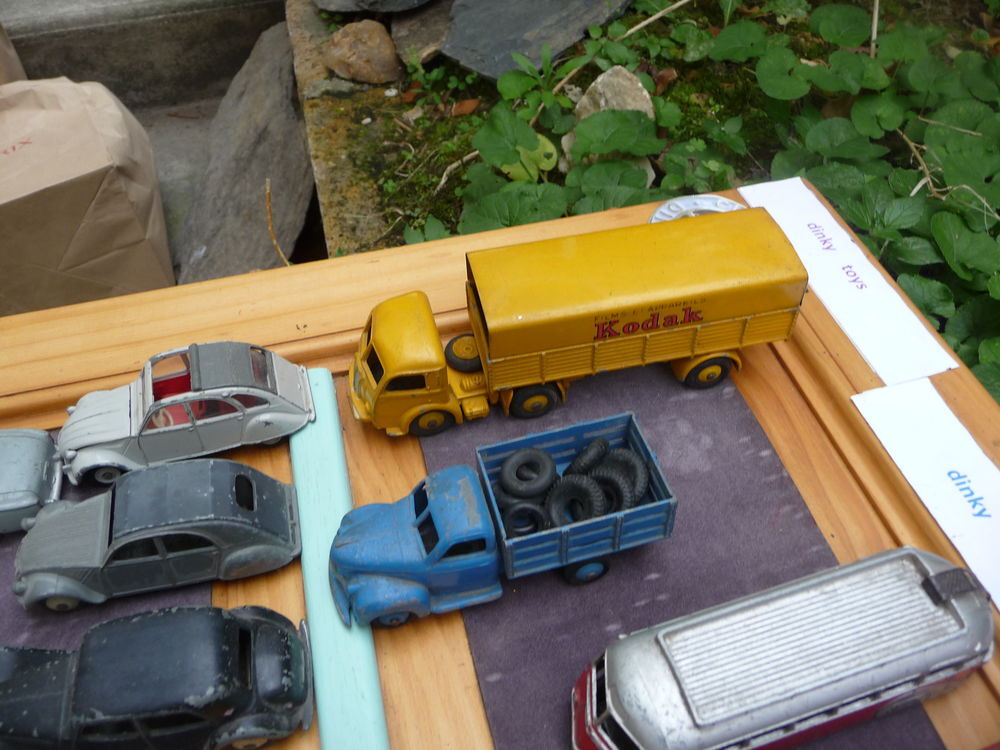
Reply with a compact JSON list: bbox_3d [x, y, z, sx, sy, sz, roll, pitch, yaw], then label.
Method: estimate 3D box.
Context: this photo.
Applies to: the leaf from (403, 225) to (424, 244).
[{"bbox_3d":[-0.053,-0.085,0.500,0.014,0.004,0.018,-20,76,-8],"label":"leaf"}]

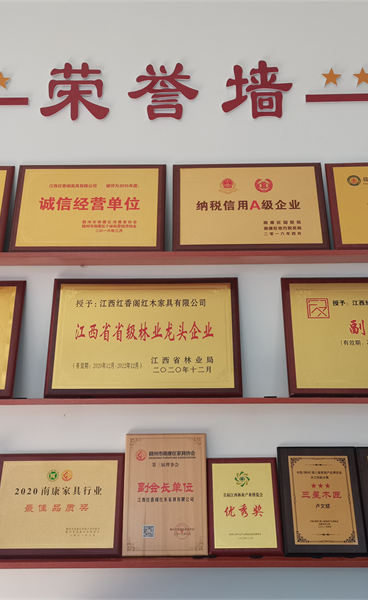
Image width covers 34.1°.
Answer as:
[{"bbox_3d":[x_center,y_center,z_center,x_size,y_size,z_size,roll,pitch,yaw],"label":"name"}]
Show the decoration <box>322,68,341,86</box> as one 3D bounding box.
[{"bbox_3d":[0.520,-0.781,2.121,0.069,0.074,0.010,0,-11,0],"label":"decoration"}]

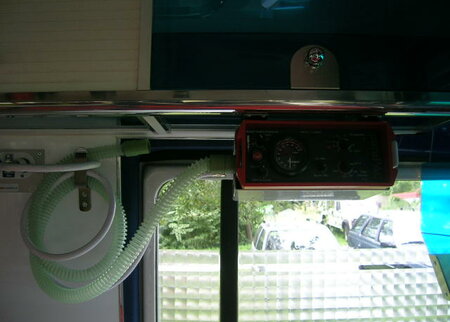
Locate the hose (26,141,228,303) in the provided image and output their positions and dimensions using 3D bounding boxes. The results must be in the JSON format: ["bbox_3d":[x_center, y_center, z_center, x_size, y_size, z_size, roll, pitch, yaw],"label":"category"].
[{"bbox_3d":[-0.172,0.105,0.770,0.355,0.280,0.150,0,-2,0],"label":"hose"}]

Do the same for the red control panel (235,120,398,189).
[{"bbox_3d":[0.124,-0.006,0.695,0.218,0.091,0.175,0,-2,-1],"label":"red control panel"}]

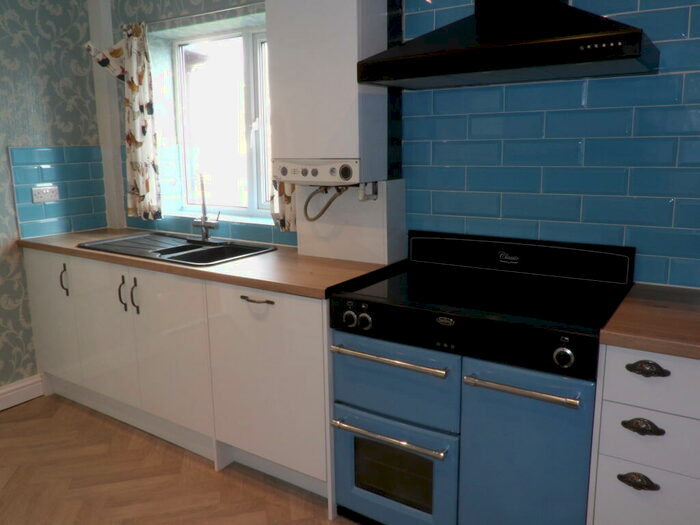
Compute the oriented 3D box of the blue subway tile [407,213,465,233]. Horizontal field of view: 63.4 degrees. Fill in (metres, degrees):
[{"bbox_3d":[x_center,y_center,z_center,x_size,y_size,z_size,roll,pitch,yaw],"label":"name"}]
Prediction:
[{"bbox_3d":[0.365,-0.154,2.465,0.292,0.100,0.010,6,13,32],"label":"blue subway tile"}]

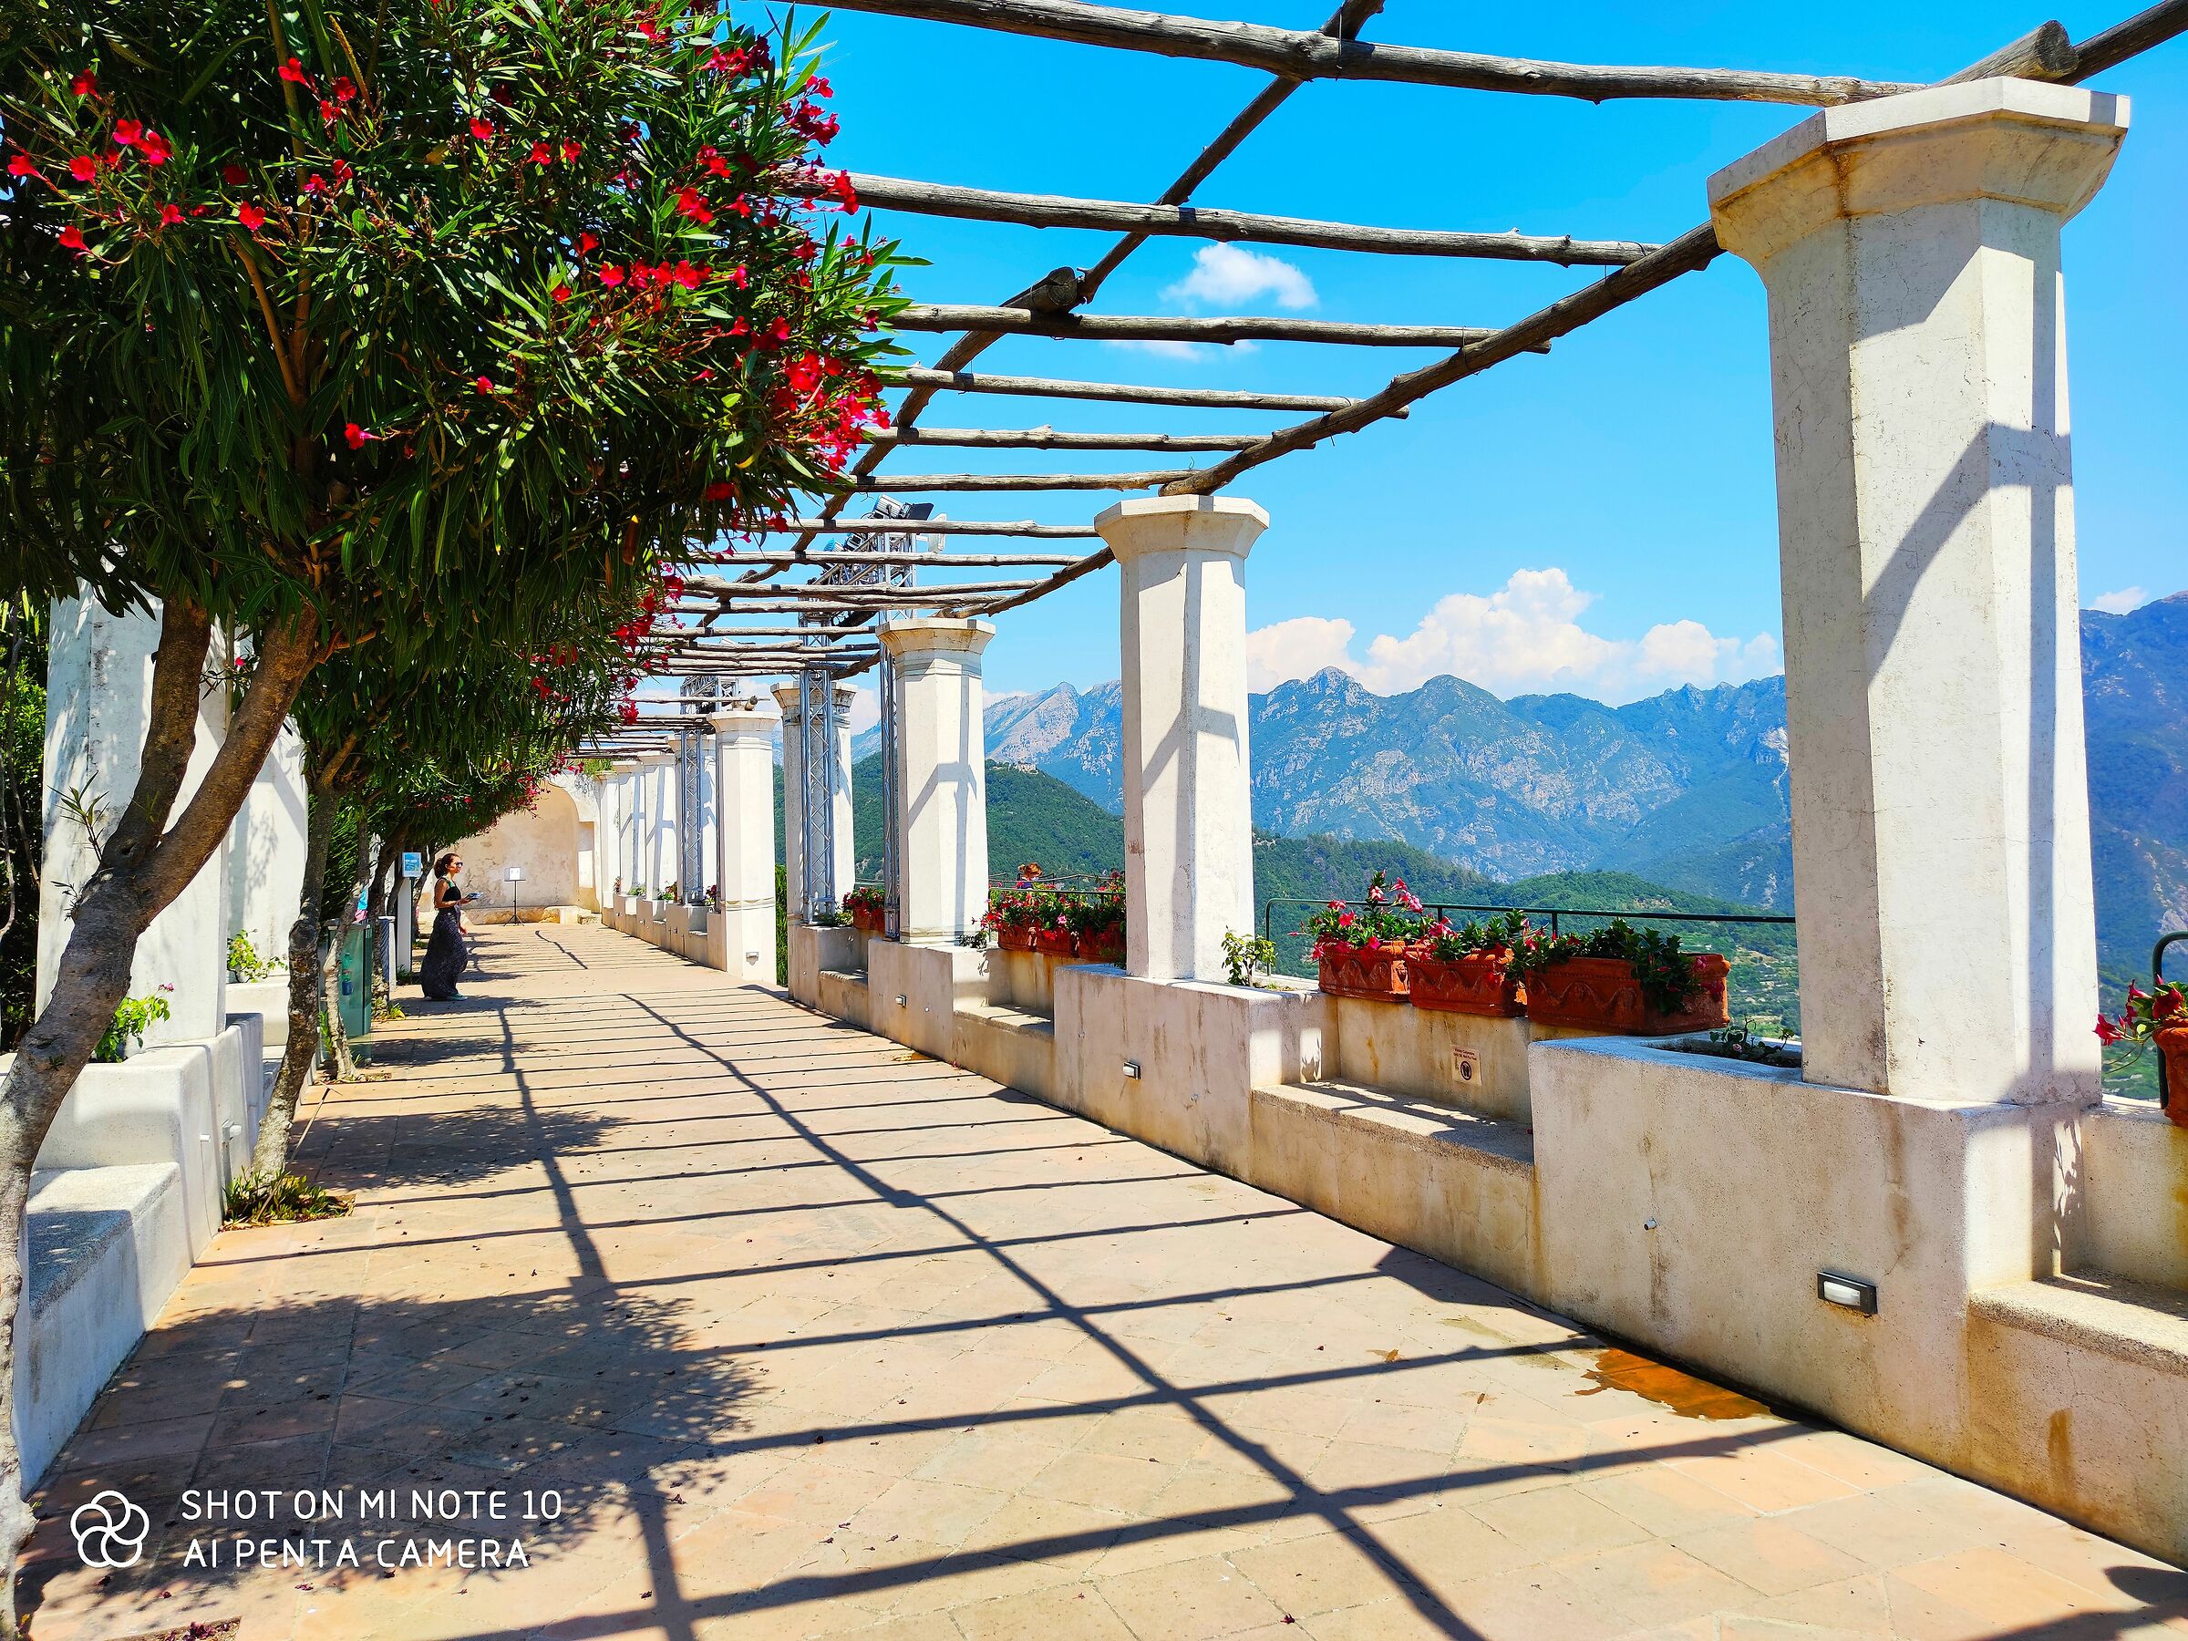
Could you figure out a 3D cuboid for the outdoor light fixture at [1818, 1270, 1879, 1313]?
[{"bbox_3d":[1.942,1.211,3.906,0.040,0.075,0.155,0,-2,-23],"label":"outdoor light fixture"}]

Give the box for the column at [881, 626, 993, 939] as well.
[{"bbox_3d":[-1.247,-0.293,12.407,0.914,2.592,0.914,-1,-2,-22],"label":"column"}]

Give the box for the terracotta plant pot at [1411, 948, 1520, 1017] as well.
[{"bbox_3d":[1.613,0.646,6.165,0.380,0.240,0.580,0,-2,-23],"label":"terracotta plant pot"}]

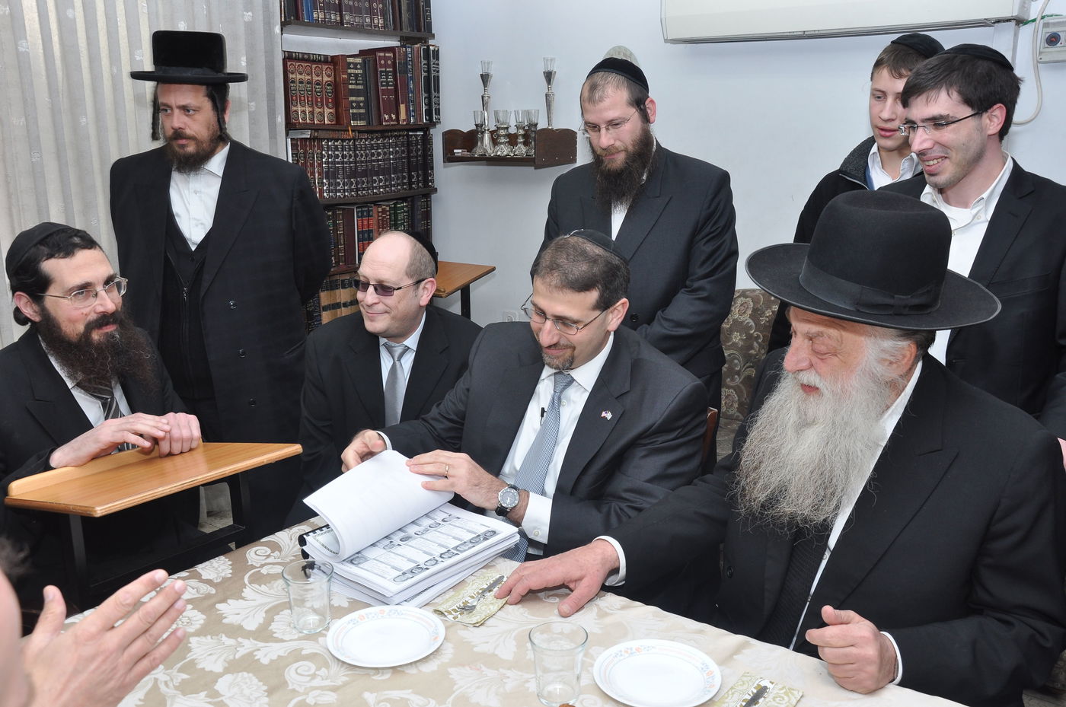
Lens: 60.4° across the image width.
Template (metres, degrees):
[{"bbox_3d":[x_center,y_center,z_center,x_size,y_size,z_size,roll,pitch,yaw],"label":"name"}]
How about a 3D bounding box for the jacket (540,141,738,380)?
[{"bbox_3d":[0.278,-0.205,2.380,0.520,0.670,0.310,9,17,31],"label":"jacket"}]

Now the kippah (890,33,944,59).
[{"bbox_3d":[0.827,-0.647,1.950,0.140,0.060,0.140,11,-10,36],"label":"kippah"}]

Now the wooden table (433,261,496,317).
[{"bbox_3d":[-0.447,0.084,4.211,0.450,0.954,0.385,8,16,32],"label":"wooden table"}]

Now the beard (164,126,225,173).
[{"bbox_3d":[-0.811,-0.490,2.200,0.140,0.118,0.120,2,14,7],"label":"beard"}]

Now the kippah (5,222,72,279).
[{"bbox_3d":[-0.931,-0.201,1.740,0.165,0.065,0.165,-14,-24,-45],"label":"kippah"}]

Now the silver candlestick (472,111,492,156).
[{"bbox_3d":[-0.206,-0.873,3.630,0.078,0.184,0.078,0,14,0],"label":"silver candlestick"}]

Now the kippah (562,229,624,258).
[{"bbox_3d":[0.124,-0.210,1.830,0.135,0.048,0.135,10,-5,34],"label":"kippah"}]

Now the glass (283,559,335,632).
[{"bbox_3d":[-0.361,0.398,1.489,0.081,0.088,0.081,0,14,0],"label":"glass"}]

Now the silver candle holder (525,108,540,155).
[{"bbox_3d":[-0.004,-0.808,3.345,0.055,0.168,0.055,-1,15,0],"label":"silver candle holder"}]

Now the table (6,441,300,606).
[{"bbox_3d":[-0.748,0.648,1.921,0.379,0.925,0.421,10,17,38],"label":"table"}]

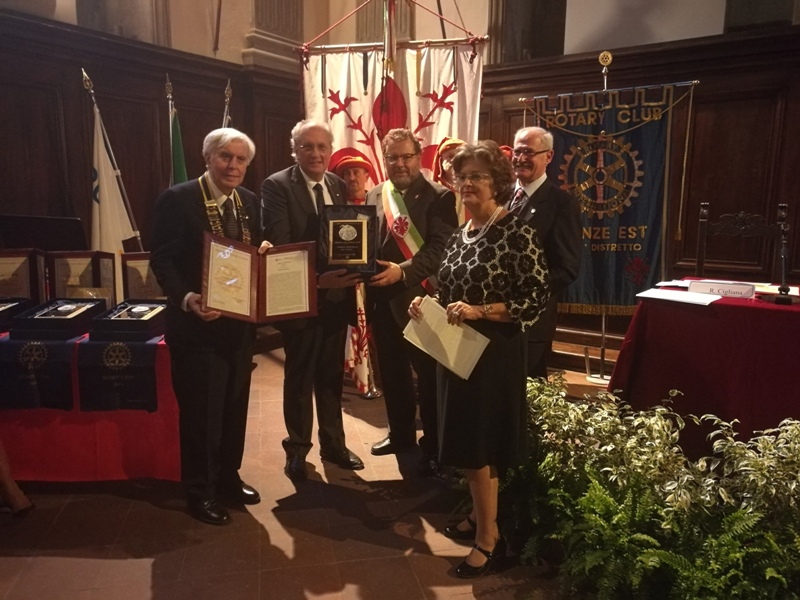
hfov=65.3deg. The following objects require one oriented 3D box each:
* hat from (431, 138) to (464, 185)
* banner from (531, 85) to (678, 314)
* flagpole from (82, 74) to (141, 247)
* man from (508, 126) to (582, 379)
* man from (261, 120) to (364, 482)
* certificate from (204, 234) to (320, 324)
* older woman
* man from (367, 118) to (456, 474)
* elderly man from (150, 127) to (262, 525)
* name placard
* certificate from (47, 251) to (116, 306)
[{"bbox_3d":[0.320,-0.840,3.800,0.270,0.280,0.280,-7,12,-39],"label":"hat"},{"bbox_3d":[1.497,-0.736,4.567,1.000,1.630,0.060,6,11,28],"label":"banner"},{"bbox_3d":[-1.840,-0.400,4.200,0.420,2.300,0.250,-19,10,-21],"label":"flagpole"},{"bbox_3d":[0.670,0.023,3.150,0.520,1.740,0.360,8,12,39],"label":"man"},{"bbox_3d":[-0.420,0.010,3.090,0.540,1.770,0.460,-6,11,-34],"label":"man"},{"bbox_3d":[-0.566,-0.080,2.509,0.441,0.315,0.149,3,-16,-19],"label":"certificate"},{"bbox_3d":[0.312,0.222,2.440,0.440,1.645,0.500,-8,13,-39],"label":"older woman"},{"bbox_3d":[0.061,0.012,3.282,0.530,1.765,0.430,6,11,28],"label":"man"},{"bbox_3d":[-0.830,0.090,2.690,0.520,1.700,0.430,-9,13,-44],"label":"elderly man"},{"bbox_3d":[1.874,-0.068,3.640,0.325,0.078,0.060,6,11,28],"label":"name placard"},{"bbox_3d":[-1.900,-0.130,3.700,0.450,0.320,0.190,0,9,-5],"label":"certificate"}]

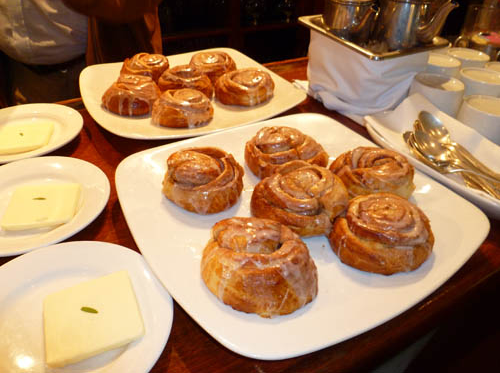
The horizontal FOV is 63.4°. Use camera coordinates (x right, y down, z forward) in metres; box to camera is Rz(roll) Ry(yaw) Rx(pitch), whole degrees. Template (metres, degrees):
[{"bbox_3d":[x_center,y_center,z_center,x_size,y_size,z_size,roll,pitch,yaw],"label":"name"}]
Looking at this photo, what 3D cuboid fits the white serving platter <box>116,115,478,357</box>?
[{"bbox_3d":[0.051,0.017,0.485,0.361,0.027,0.361,-19,41,-28],"label":"white serving platter"}]

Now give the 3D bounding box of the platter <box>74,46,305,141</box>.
[{"bbox_3d":[-0.114,-0.177,0.744,0.357,0.027,0.357,-18,40,-26],"label":"platter"}]

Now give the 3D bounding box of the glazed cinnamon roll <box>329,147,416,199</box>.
[{"bbox_3d":[0.149,-0.012,0.494,0.101,0.050,0.101,3,35,0],"label":"glazed cinnamon roll"}]

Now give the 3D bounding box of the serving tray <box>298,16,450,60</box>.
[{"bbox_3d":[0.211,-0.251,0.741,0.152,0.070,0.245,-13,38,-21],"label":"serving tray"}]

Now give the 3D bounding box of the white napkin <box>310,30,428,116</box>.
[{"bbox_3d":[0.215,-0.219,0.749,0.140,0.105,0.212,-13,38,-21],"label":"white napkin"}]

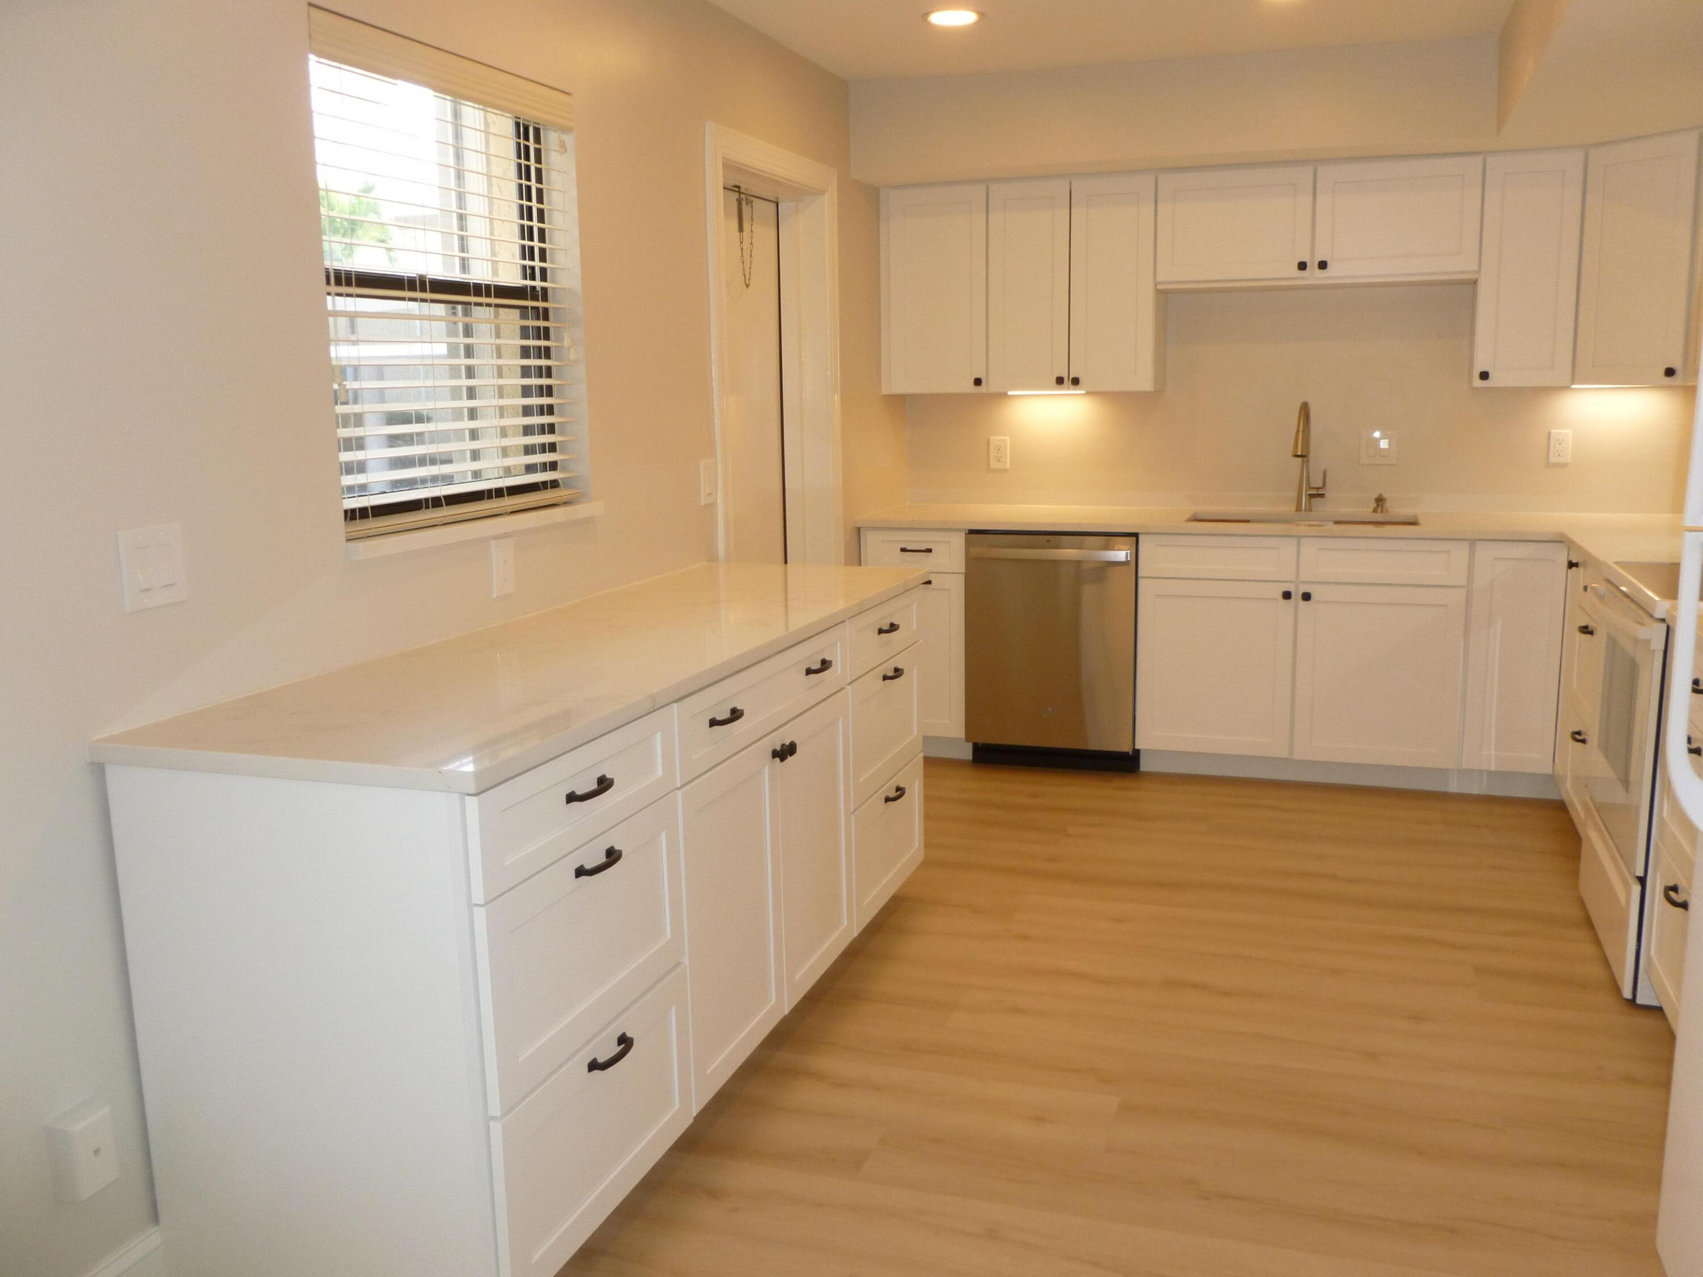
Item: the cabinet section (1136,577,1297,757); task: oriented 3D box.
[{"bbox_3d":[1.347,0.047,5.013,0.515,0.599,0.610,3,11,20],"label":"cabinet section"}]

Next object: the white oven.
[{"bbox_3d":[2.147,0.316,3.276,0.660,0.930,0.760,3,11,20],"label":"white oven"}]

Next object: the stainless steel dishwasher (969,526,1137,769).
[{"bbox_3d":[0.795,0.015,5.195,0.605,0.870,0.620,2,11,17],"label":"stainless steel dishwasher"}]

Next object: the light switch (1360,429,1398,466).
[{"bbox_3d":[1.923,-0.695,5.021,0.126,0.124,0.010,2,10,19],"label":"light switch"}]

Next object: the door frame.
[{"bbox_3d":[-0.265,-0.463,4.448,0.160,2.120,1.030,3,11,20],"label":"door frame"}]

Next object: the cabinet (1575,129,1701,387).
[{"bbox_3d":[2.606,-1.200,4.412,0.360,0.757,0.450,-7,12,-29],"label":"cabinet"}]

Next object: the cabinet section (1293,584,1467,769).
[{"bbox_3d":[1.842,0.070,4.837,0.511,0.599,0.610,3,11,20],"label":"cabinet section"}]

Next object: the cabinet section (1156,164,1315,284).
[{"bbox_3d":[1.374,-1.449,4.899,0.517,0.358,0.325,3,11,20],"label":"cabinet section"}]

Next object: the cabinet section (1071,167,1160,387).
[{"bbox_3d":[0.988,-1.282,5.071,0.296,0.732,0.325,3,11,20],"label":"cabinet section"}]

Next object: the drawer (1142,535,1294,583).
[{"bbox_3d":[1.321,-0.314,4.915,0.520,0.154,0.450,2,10,19],"label":"drawer"}]

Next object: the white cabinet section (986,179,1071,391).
[{"bbox_3d":[0.702,-1.296,5.173,0.299,0.732,0.325,3,11,20],"label":"white cabinet section"}]

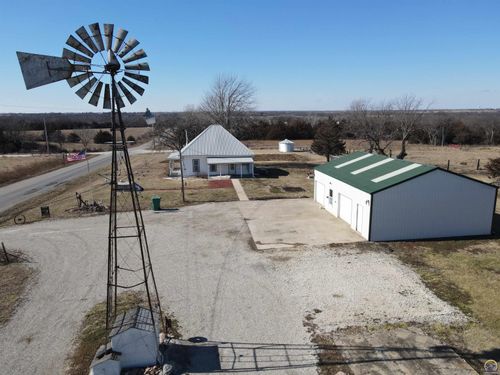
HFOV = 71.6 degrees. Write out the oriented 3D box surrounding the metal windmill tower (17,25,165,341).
[{"bbox_3d":[-5.204,0.516,12.167,3.900,11.950,2.000,-3,12,-10],"label":"metal windmill tower"}]

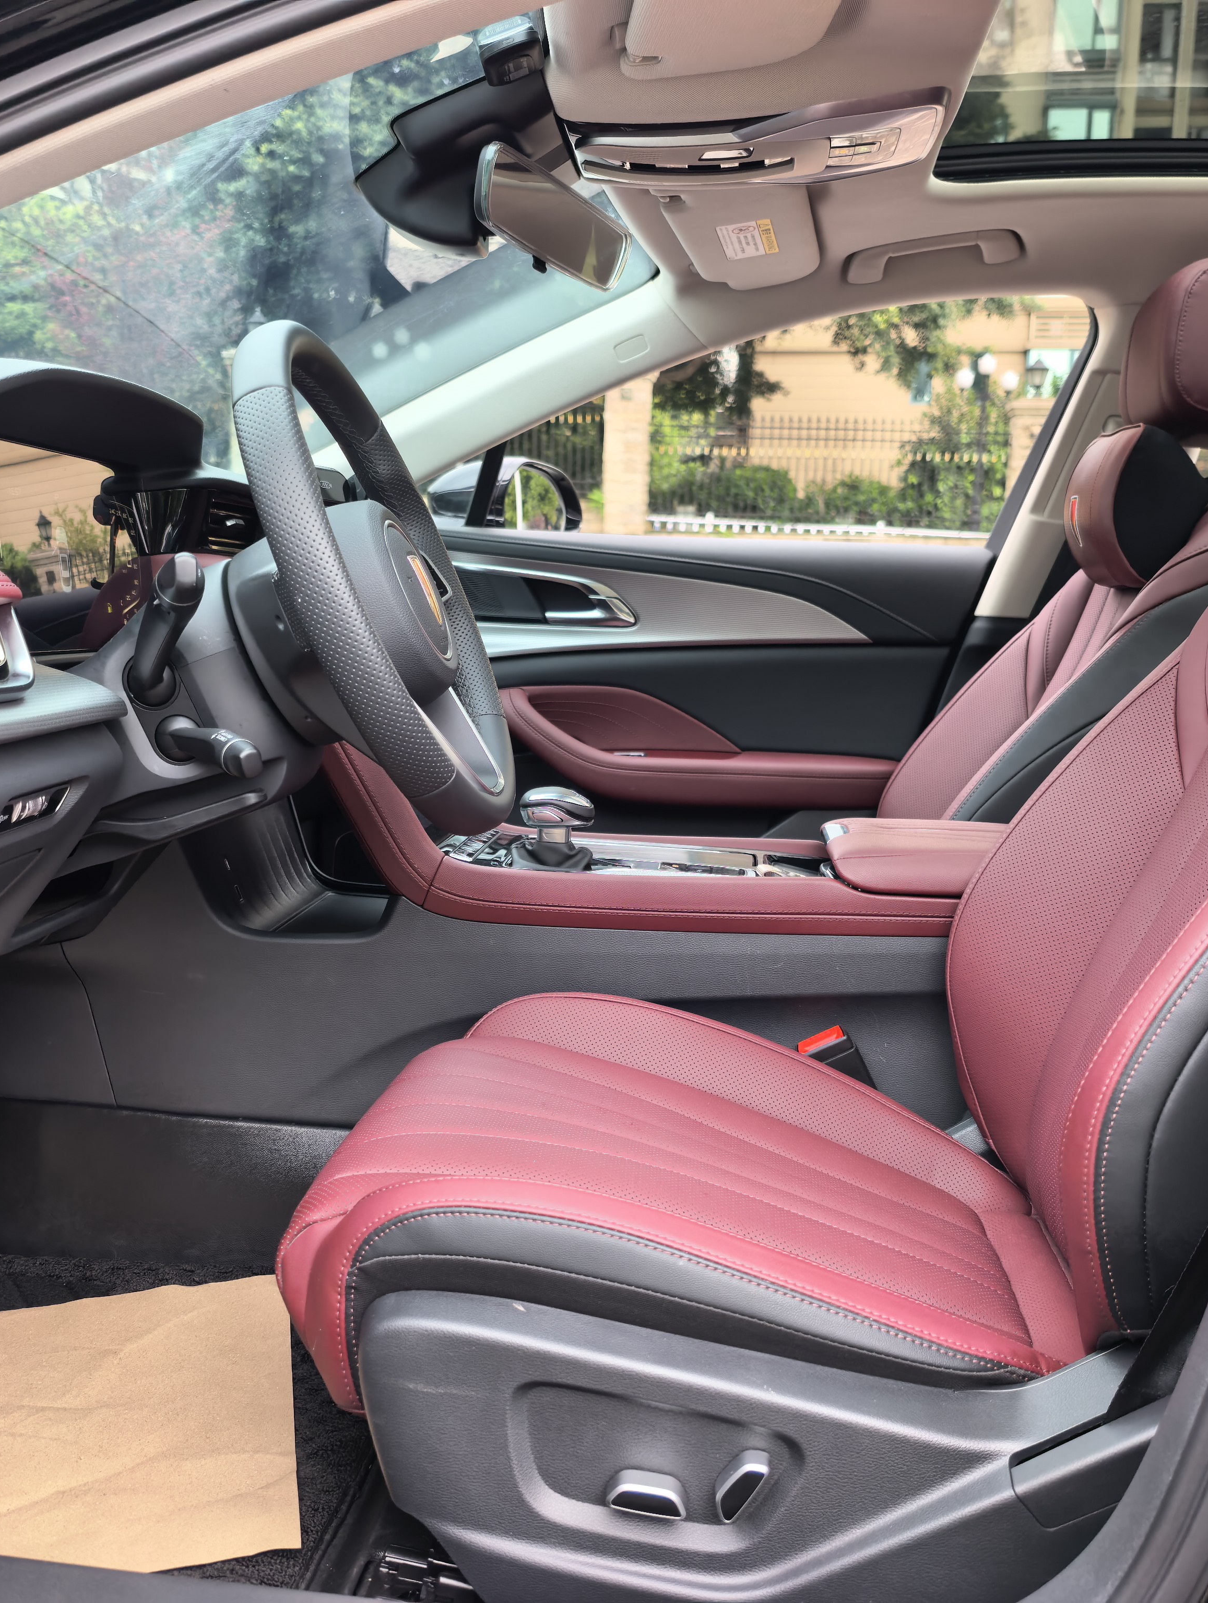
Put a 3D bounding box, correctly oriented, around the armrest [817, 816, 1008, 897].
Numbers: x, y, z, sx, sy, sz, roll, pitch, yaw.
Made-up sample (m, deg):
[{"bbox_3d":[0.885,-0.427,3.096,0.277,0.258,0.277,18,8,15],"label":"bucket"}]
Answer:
[{"bbox_3d":[0.328,0.058,1.323,0.280,0.060,0.210,3,7,8],"label":"armrest"}]

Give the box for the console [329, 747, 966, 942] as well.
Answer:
[{"bbox_3d":[0.129,0.039,1.340,0.720,0.170,0.290,3,7,8],"label":"console"}]

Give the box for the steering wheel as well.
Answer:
[{"bbox_3d":[-0.169,-0.140,1.008,0.100,0.362,0.362,-21,4,10],"label":"steering wheel"}]

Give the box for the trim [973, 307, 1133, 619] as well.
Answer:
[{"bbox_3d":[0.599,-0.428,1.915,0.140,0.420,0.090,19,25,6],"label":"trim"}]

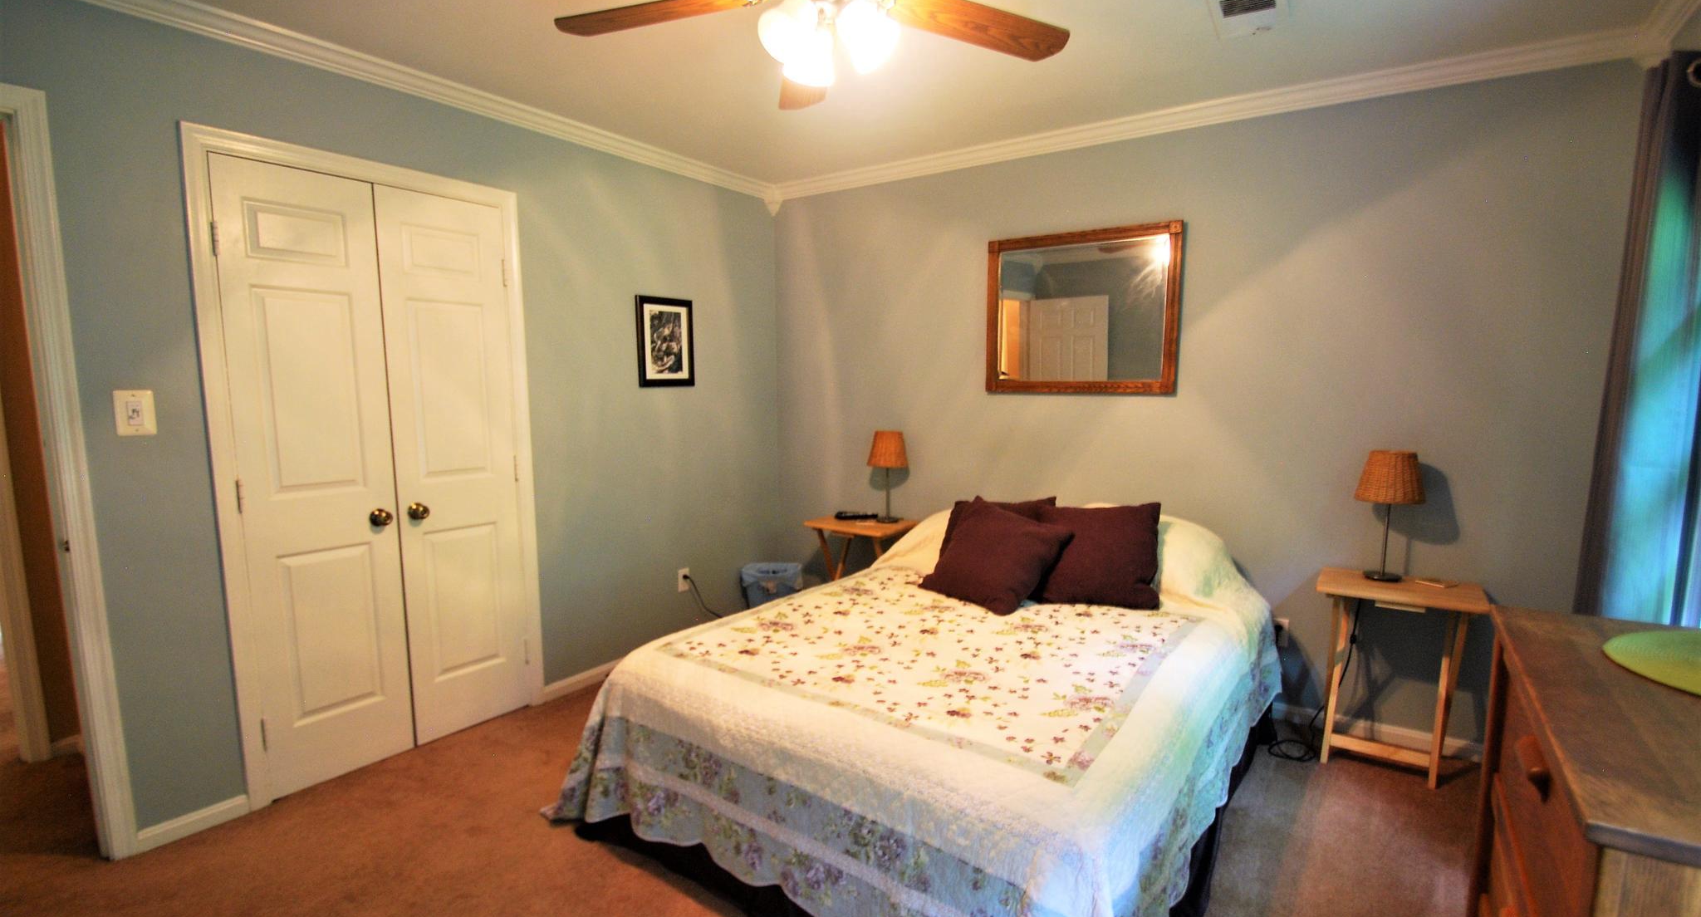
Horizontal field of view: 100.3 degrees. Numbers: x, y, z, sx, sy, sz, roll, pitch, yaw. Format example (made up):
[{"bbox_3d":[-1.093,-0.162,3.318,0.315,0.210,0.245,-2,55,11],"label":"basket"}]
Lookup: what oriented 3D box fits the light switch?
[{"bbox_3d":[-1.975,-0.124,1.962,0.012,0.125,0.080,5,8,35],"label":"light switch"}]

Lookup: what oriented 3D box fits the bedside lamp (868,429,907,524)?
[{"bbox_3d":[0.187,0.089,3.552,0.210,0.455,0.210,0,7,0],"label":"bedside lamp"}]

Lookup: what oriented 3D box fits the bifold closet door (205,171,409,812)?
[{"bbox_3d":[-1.751,0.090,2.345,0.035,2.020,0.435,5,8,35],"label":"bifold closet door"}]

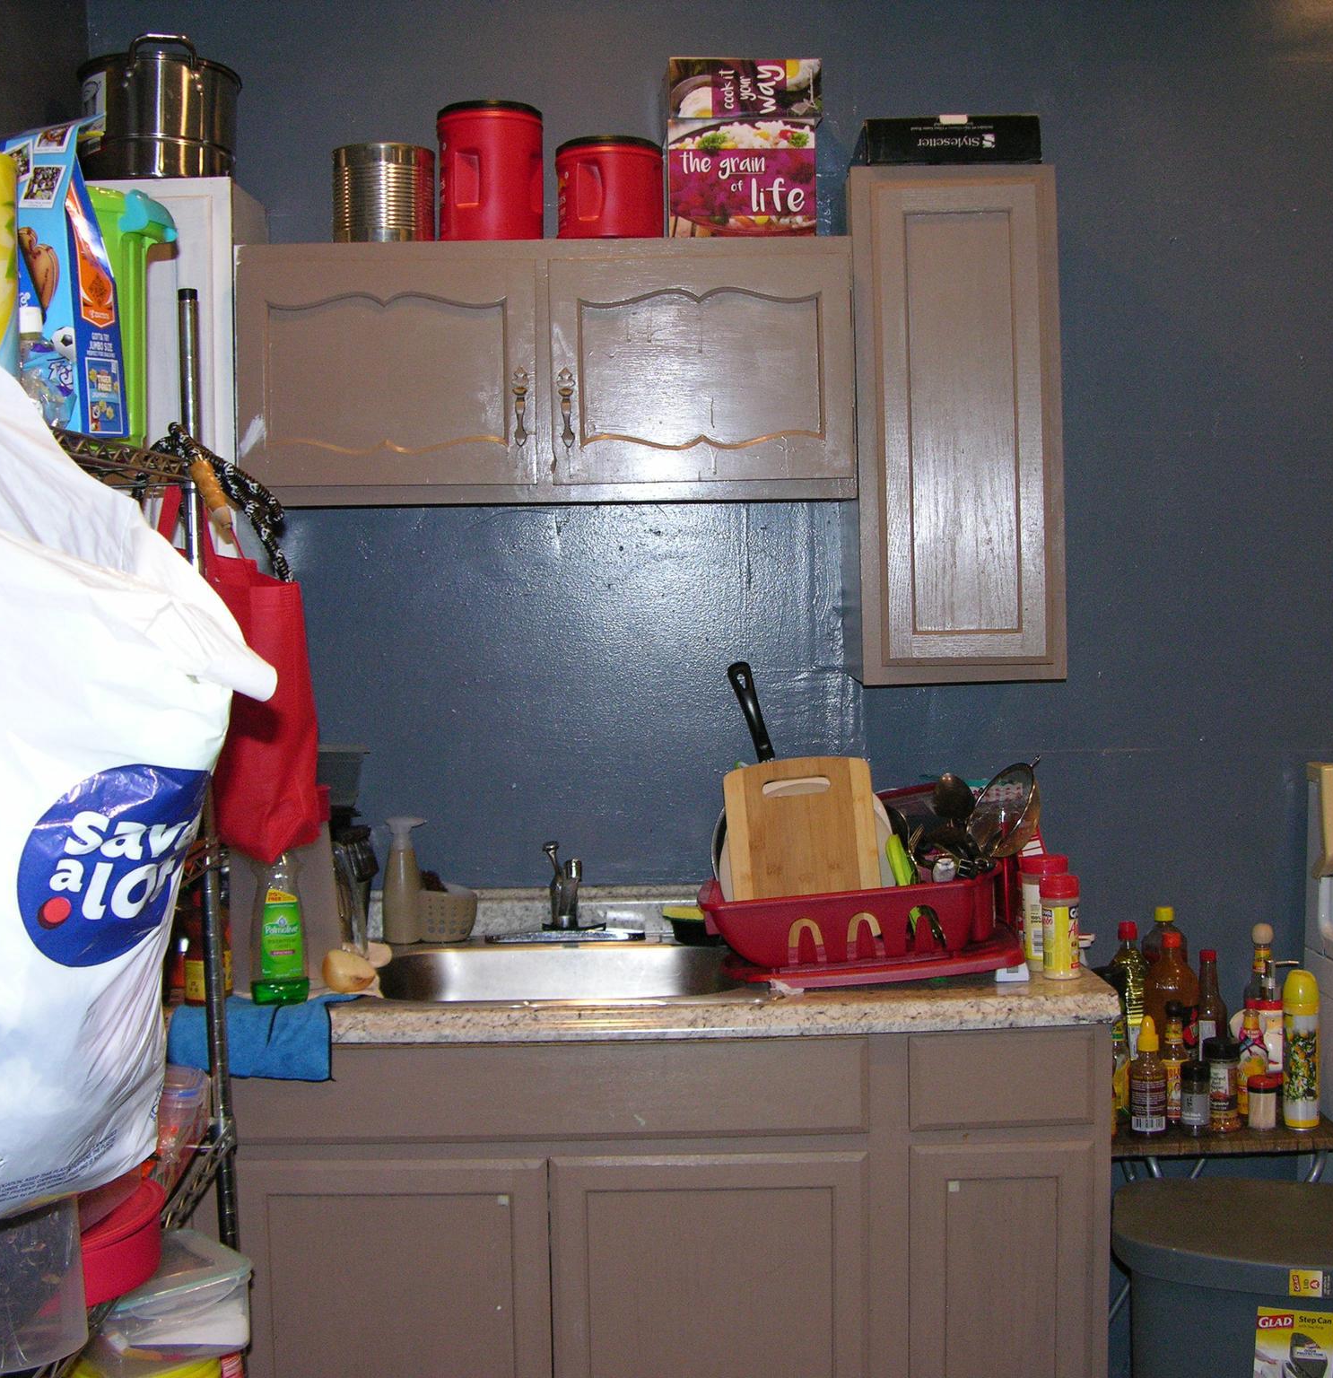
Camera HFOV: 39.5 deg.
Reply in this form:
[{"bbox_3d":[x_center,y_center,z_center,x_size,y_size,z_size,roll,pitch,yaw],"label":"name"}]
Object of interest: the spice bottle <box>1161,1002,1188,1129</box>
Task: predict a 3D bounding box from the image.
[{"bbox_3d":[0.750,0.552,2.747,0.045,0.177,0.045,-1,2,0],"label":"spice bottle"}]

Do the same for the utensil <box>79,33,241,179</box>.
[{"bbox_3d":[-0.771,-0.848,2.833,0.250,0.199,0.330,-1,2,0],"label":"utensil"}]

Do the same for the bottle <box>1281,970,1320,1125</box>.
[{"bbox_3d":[0.927,0.524,2.713,0.053,0.229,0.053,-1,2,0],"label":"bottle"}]

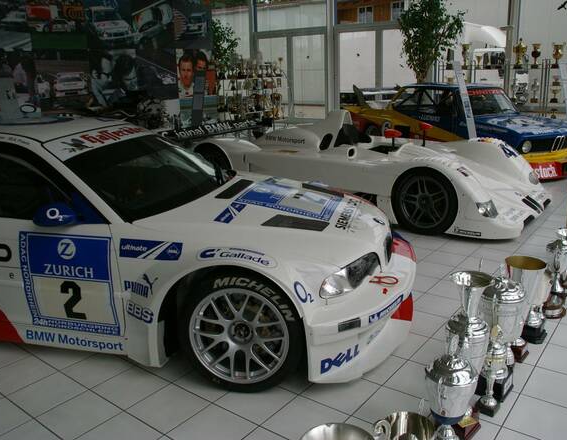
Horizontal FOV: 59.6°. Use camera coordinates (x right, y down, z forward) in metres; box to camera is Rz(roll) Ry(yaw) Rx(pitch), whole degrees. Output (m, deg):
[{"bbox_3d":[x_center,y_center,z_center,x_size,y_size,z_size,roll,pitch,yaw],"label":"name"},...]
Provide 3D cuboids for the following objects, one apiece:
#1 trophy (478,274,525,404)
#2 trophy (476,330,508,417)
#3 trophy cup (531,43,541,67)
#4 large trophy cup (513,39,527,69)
[{"bbox_3d":[1.015,0.530,2.324,0.210,0.600,0.215,10,19,38],"label":"trophy"},{"bbox_3d":[0.967,0.689,2.289,0.128,0.398,0.128,10,19,39],"label":"trophy"},{"bbox_3d":[5.147,-3.333,10.100,0.190,0.480,0.190,-2,15,1],"label":"trophy cup"},{"bbox_3d":[5.102,-3.588,10.679,0.290,0.634,0.240,7,17,30],"label":"large trophy cup"}]

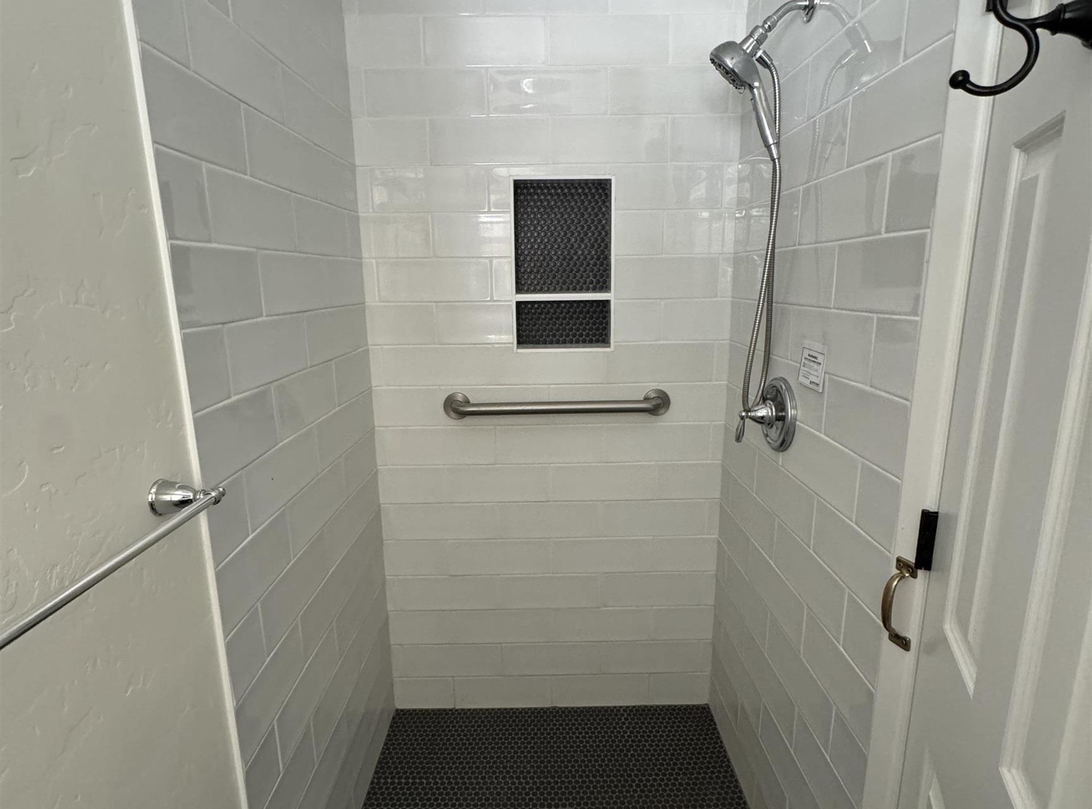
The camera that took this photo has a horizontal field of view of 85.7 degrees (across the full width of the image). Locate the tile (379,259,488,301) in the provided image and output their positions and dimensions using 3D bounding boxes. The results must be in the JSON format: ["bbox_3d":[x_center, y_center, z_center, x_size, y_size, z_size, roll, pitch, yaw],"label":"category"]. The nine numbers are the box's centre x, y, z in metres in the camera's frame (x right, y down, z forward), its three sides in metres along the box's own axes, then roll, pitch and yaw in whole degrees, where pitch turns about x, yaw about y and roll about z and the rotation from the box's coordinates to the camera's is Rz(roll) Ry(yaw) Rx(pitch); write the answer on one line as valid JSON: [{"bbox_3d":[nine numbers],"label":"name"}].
[{"bbox_3d":[-0.324,-0.360,1.709,0.329,0.122,0.010,-1,12,-1],"label":"tile"}]

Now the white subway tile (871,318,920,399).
[{"bbox_3d":[0.558,-0.076,0.941,0.010,0.122,0.113,-1,12,0],"label":"white subway tile"}]

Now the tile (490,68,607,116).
[{"bbox_3d":[0.007,-0.853,1.608,0.329,0.122,0.010,-1,12,-1],"label":"tile"}]

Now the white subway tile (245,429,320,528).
[{"bbox_3d":[-0.529,0.143,1.196,0.010,0.122,0.335,-1,12,0],"label":"white subway tile"}]

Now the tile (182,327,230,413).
[{"bbox_3d":[-0.526,-0.058,0.914,0.010,0.122,0.111,-1,12,0],"label":"tile"}]

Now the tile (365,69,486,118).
[{"bbox_3d":[-0.329,-0.851,1.609,0.329,0.122,0.010,-1,12,0],"label":"tile"}]

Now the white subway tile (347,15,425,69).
[{"bbox_3d":[-0.433,-0.974,1.587,0.202,0.122,0.010,-1,12,0],"label":"white subway tile"}]

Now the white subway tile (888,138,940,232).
[{"bbox_3d":[0.542,-0.317,0.870,0.010,0.121,0.114,-1,12,0],"label":"white subway tile"}]

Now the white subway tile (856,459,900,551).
[{"bbox_3d":[0.554,0.170,0.981,0.010,0.122,0.115,-1,12,0],"label":"white subway tile"}]

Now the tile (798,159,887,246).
[{"bbox_3d":[0.541,-0.364,1.086,0.010,0.121,0.322,-1,12,0],"label":"tile"}]

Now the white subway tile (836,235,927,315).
[{"bbox_3d":[0.557,-0.215,0.991,0.010,0.122,0.265,-1,12,0],"label":"white subway tile"}]

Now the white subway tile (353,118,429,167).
[{"bbox_3d":[-0.431,-0.727,1.635,0.203,0.122,0.010,-1,12,0],"label":"white subway tile"}]

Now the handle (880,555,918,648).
[{"bbox_3d":[0.551,0.322,0.936,0.042,0.148,0.037,-5,13,-18],"label":"handle"}]

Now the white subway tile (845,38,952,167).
[{"bbox_3d":[0.547,-0.456,0.924,0.010,0.122,0.260,-1,12,0],"label":"white subway tile"}]

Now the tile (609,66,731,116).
[{"bbox_3d":[0.335,-0.860,1.614,0.329,0.122,0.010,-1,12,0],"label":"tile"}]

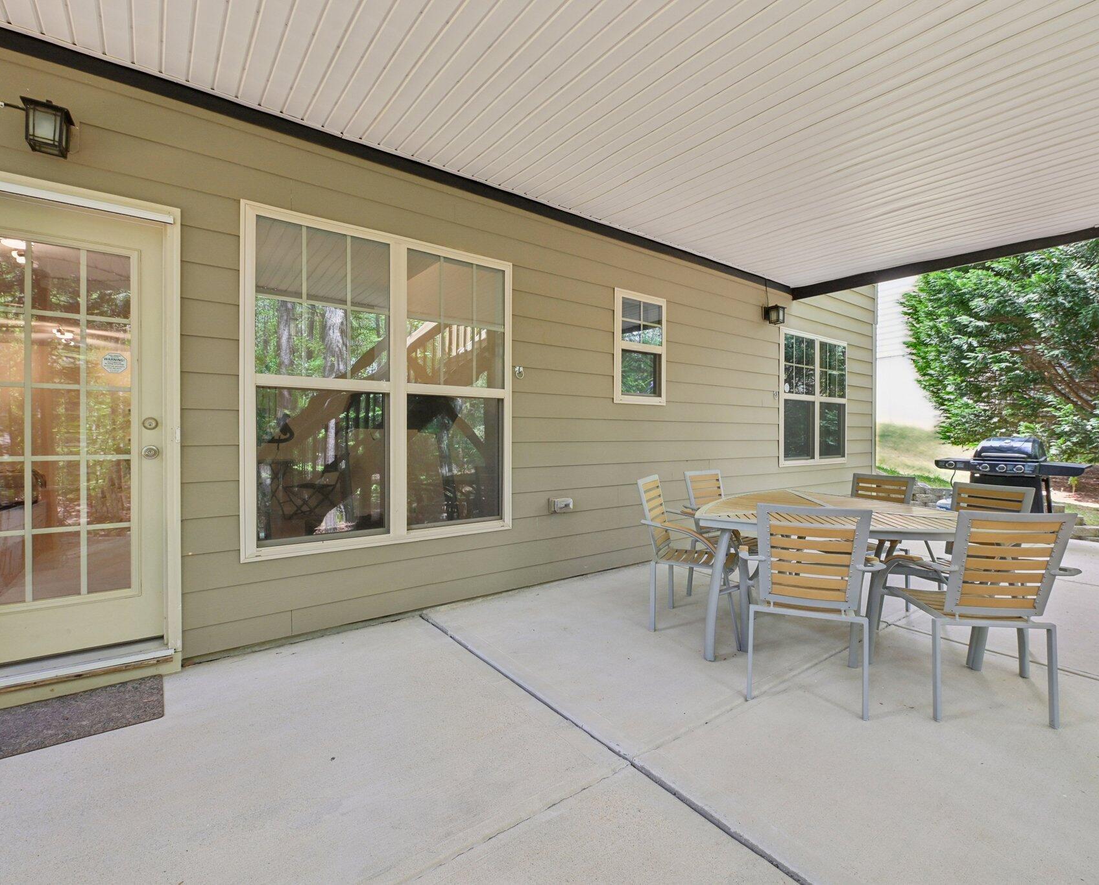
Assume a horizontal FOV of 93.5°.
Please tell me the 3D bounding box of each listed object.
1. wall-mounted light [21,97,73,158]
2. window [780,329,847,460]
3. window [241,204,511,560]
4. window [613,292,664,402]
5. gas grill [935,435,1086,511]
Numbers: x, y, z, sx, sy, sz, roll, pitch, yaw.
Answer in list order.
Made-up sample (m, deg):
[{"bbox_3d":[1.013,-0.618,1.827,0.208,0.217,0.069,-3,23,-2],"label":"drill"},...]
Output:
[{"bbox_3d":[-2.065,-1.283,2.129,0.137,0.194,0.185,0,0,-37],"label":"wall-mounted light"},{"bbox_3d":[3.171,-0.503,6.195,1.599,1.545,0.090,0,0,-37],"label":"window"},{"bbox_3d":[-0.934,-0.315,3.147,1.638,1.857,0.090,0,0,-37],"label":"window"},{"bbox_3d":[0.766,-0.791,4.406,0.621,0.934,0.090,0,0,-37],"label":"window"},{"bbox_3d":[4.978,0.499,5.603,0.580,1.114,1.224,0,0,-37],"label":"gas grill"}]

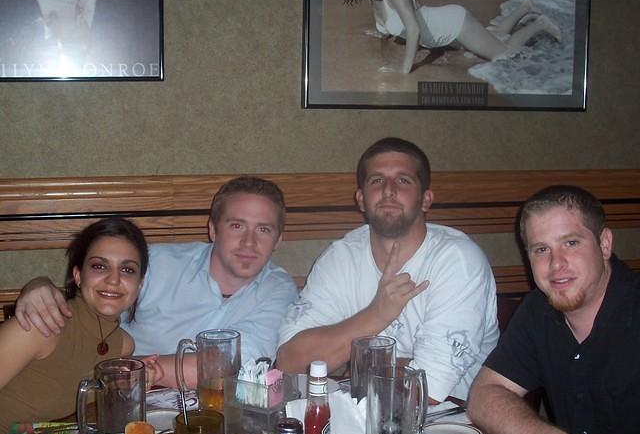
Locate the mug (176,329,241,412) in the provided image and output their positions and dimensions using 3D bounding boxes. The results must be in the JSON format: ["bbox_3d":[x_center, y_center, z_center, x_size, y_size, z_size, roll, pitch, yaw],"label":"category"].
[{"bbox_3d":[-0.239,0.333,1.832,0.139,0.160,0.094,1,7,0],"label":"mug"}]

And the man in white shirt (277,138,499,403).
[{"bbox_3d":[0.166,0.485,1.988,0.560,1.330,0.780,0,7,-8],"label":"man in white shirt"}]

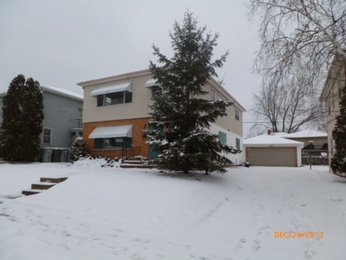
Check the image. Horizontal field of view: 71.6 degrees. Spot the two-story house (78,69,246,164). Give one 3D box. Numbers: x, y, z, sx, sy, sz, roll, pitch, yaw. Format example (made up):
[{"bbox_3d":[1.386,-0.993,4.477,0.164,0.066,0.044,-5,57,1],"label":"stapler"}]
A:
[{"bbox_3d":[0.448,-0.094,21.169,9.200,6.500,14.400,-3,-9,27],"label":"two-story house"}]

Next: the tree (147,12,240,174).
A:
[{"bbox_3d":[0.745,-1.764,10.152,3.800,7.100,3.800,-3,-9,27],"label":"tree"}]

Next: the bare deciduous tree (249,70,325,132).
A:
[{"bbox_3d":[20.558,-2.116,42.985,12.500,16.300,12.000,-3,-9,27],"label":"bare deciduous tree"}]

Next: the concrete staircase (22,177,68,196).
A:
[{"bbox_3d":[-4.087,1.942,7.905,1.350,0.620,1.000,-3,-9,27],"label":"concrete staircase"}]

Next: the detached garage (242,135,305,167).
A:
[{"bbox_3d":[11.737,2.462,28.772,7.000,3.850,6.900,-3,-9,27],"label":"detached garage"}]

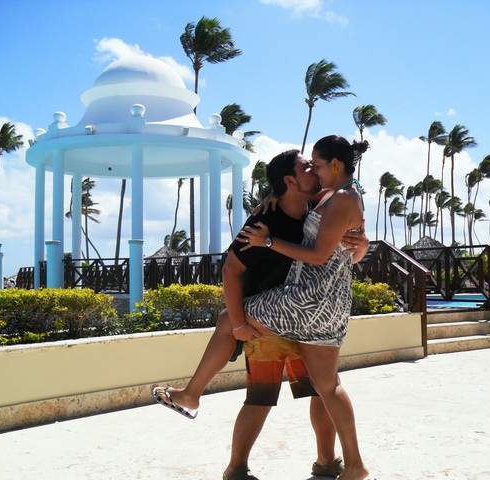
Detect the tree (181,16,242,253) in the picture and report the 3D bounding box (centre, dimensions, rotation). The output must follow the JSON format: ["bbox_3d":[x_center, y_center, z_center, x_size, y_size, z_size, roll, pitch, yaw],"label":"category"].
[{"bbox_3d":[-2.260,-6.142,44.405,4.080,18.776,3.672,0,-3,-3],"label":"tree"}]

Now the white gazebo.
[{"bbox_3d":[-3.360,-2.045,20.877,7.014,7.585,7.014,0,-3,-9],"label":"white gazebo"}]

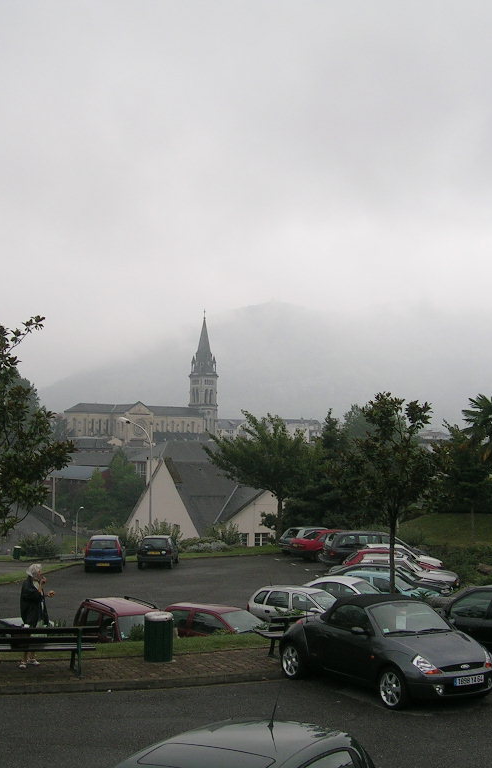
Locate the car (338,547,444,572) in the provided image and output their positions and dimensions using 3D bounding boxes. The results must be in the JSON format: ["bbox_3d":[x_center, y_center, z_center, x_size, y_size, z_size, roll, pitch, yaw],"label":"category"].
[{"bbox_3d":[5.698,7.092,40.050,3.900,1.400,1.660,0,-4,2],"label":"car"}]

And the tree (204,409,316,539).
[{"bbox_3d":[0.868,5.266,58.000,6.200,7.338,6.000,0,-3,0],"label":"tree"}]

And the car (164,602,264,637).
[{"bbox_3d":[-0.430,6.540,27.500,3.700,1.400,1.620,-1,-3,30],"label":"car"}]

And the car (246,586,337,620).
[{"bbox_3d":[2.060,6.699,30.600,3.730,1.420,1.620,-1,-3,25],"label":"car"}]

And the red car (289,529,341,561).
[{"bbox_3d":[4.014,7.911,51.050,1.700,1.400,4.200,-4,-6,42],"label":"red car"}]

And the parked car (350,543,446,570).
[{"bbox_3d":[6.370,7.464,43.500,3.850,1.400,1.650,0,-3,5],"label":"parked car"}]

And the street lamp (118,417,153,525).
[{"bbox_3d":[-6.884,6.292,64.500,2.000,8.534,0.350,0,-3,0],"label":"street lamp"}]

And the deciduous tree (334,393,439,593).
[{"bbox_3d":[2.830,2.500,20.800,2.100,4.600,2.100,0,-3,0],"label":"deciduous tree"}]

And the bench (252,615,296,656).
[{"bbox_3d":[1.173,4.183,17.618,2.100,0.800,0.620,2,-3,-33],"label":"bench"}]

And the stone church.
[{"bbox_3d":[-43.000,-1.000,440.000,63.000,58.000,25.000,2,-3,-36],"label":"stone church"}]

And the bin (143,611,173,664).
[{"bbox_3d":[-1.446,4.259,17.367,0.470,0.770,0.470,0,-3,0],"label":"bin"}]

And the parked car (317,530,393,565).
[{"bbox_3d":[5.675,7.538,47.257,4.400,1.580,1.740,2,-4,-22],"label":"parked car"}]

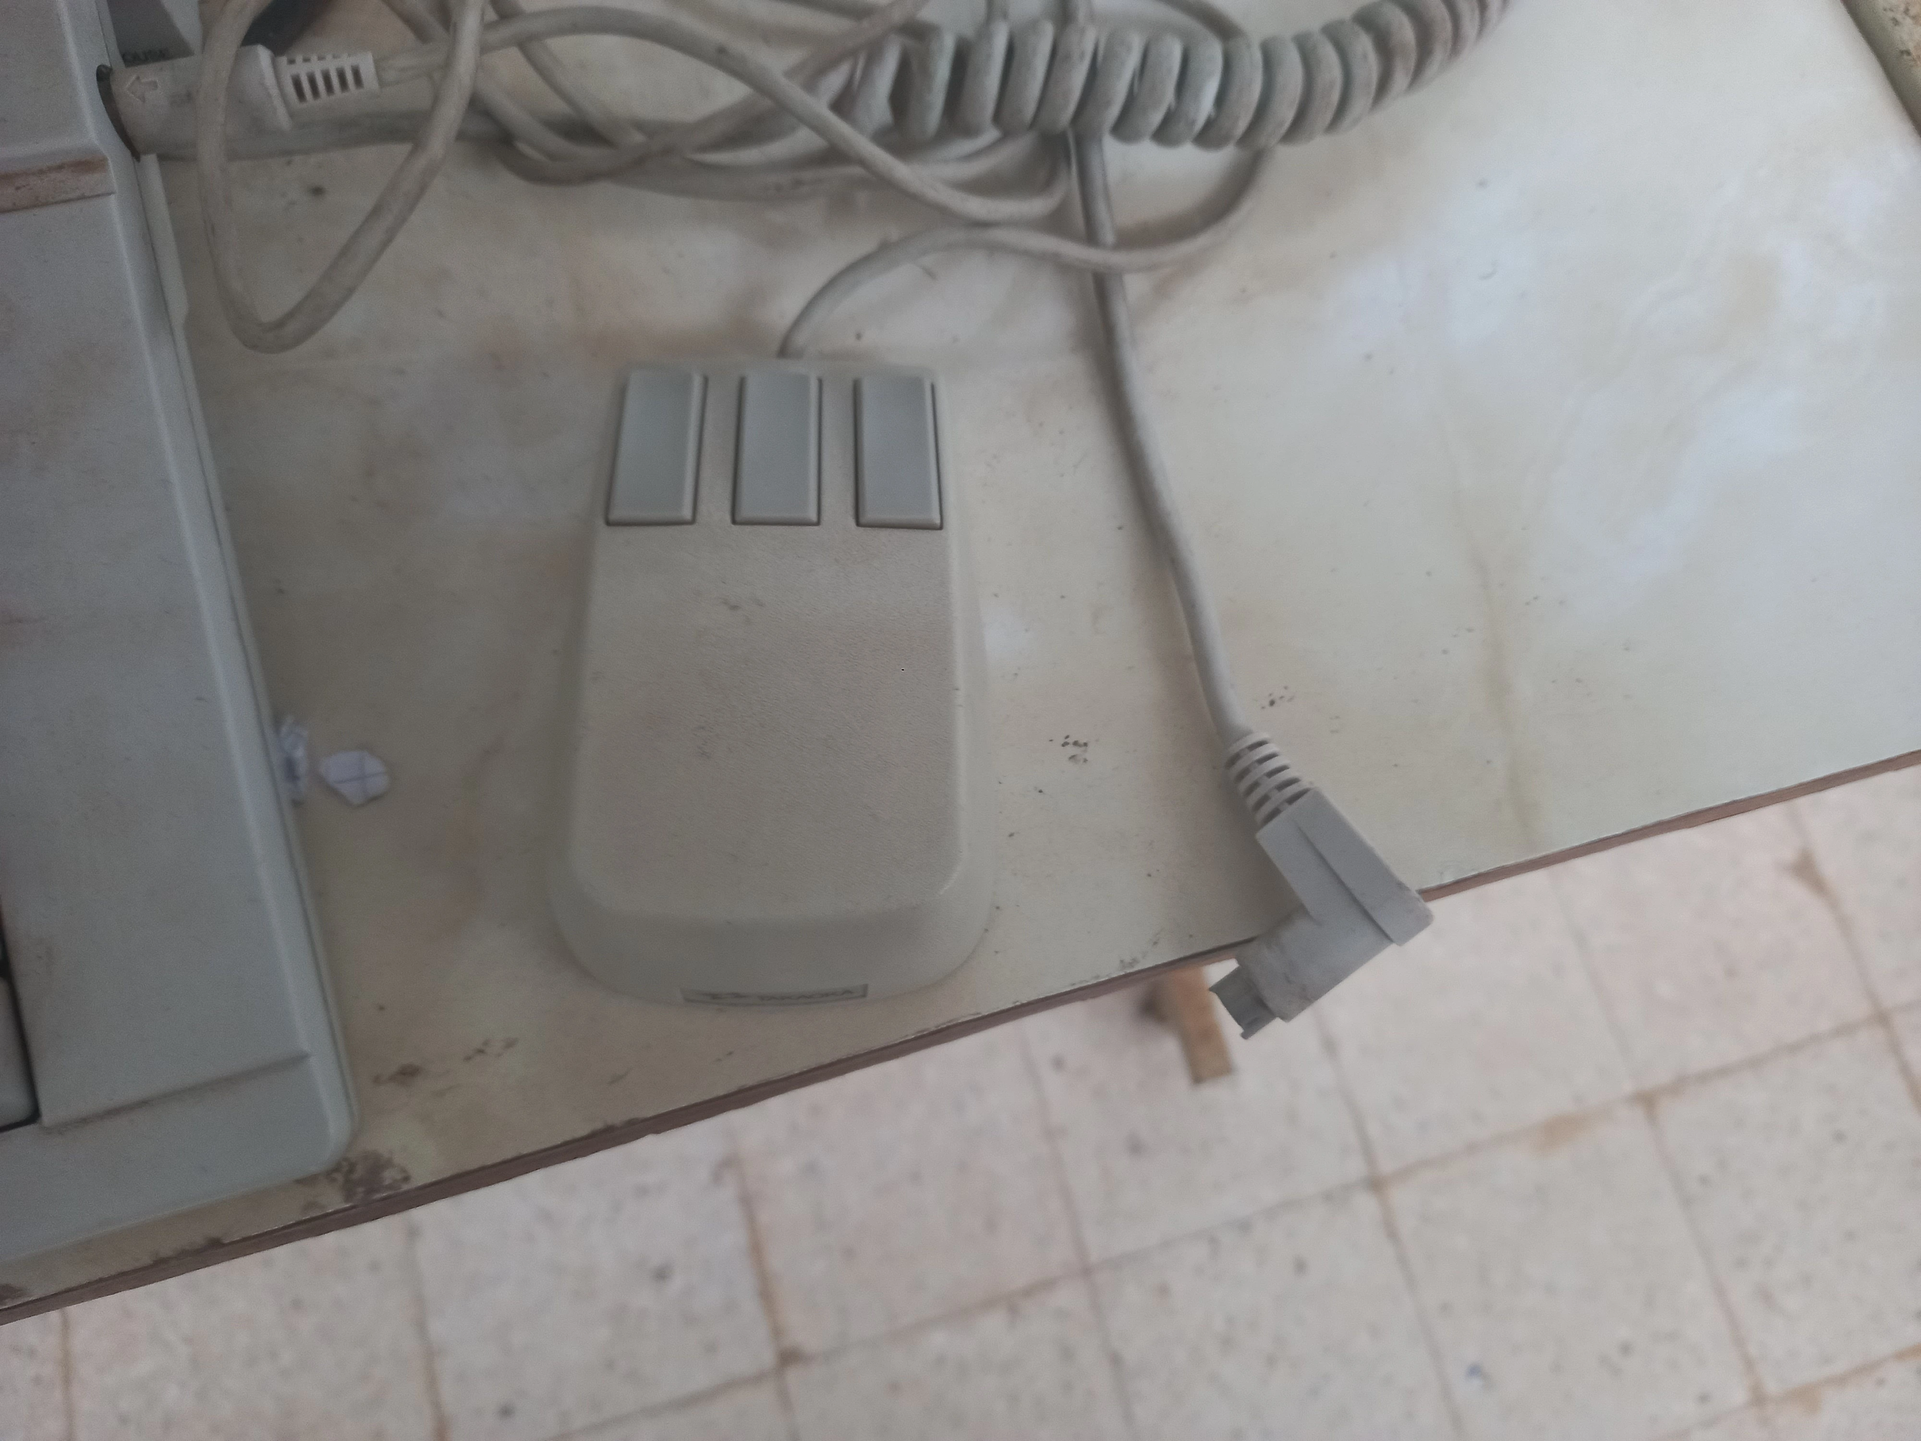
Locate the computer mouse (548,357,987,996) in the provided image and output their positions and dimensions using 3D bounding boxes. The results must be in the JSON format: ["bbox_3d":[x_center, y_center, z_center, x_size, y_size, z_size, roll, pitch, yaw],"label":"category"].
[{"bbox_3d":[-0.027,-0.009,0.201,0.066,0.030,0.096,1,73,-6],"label":"computer mouse"}]

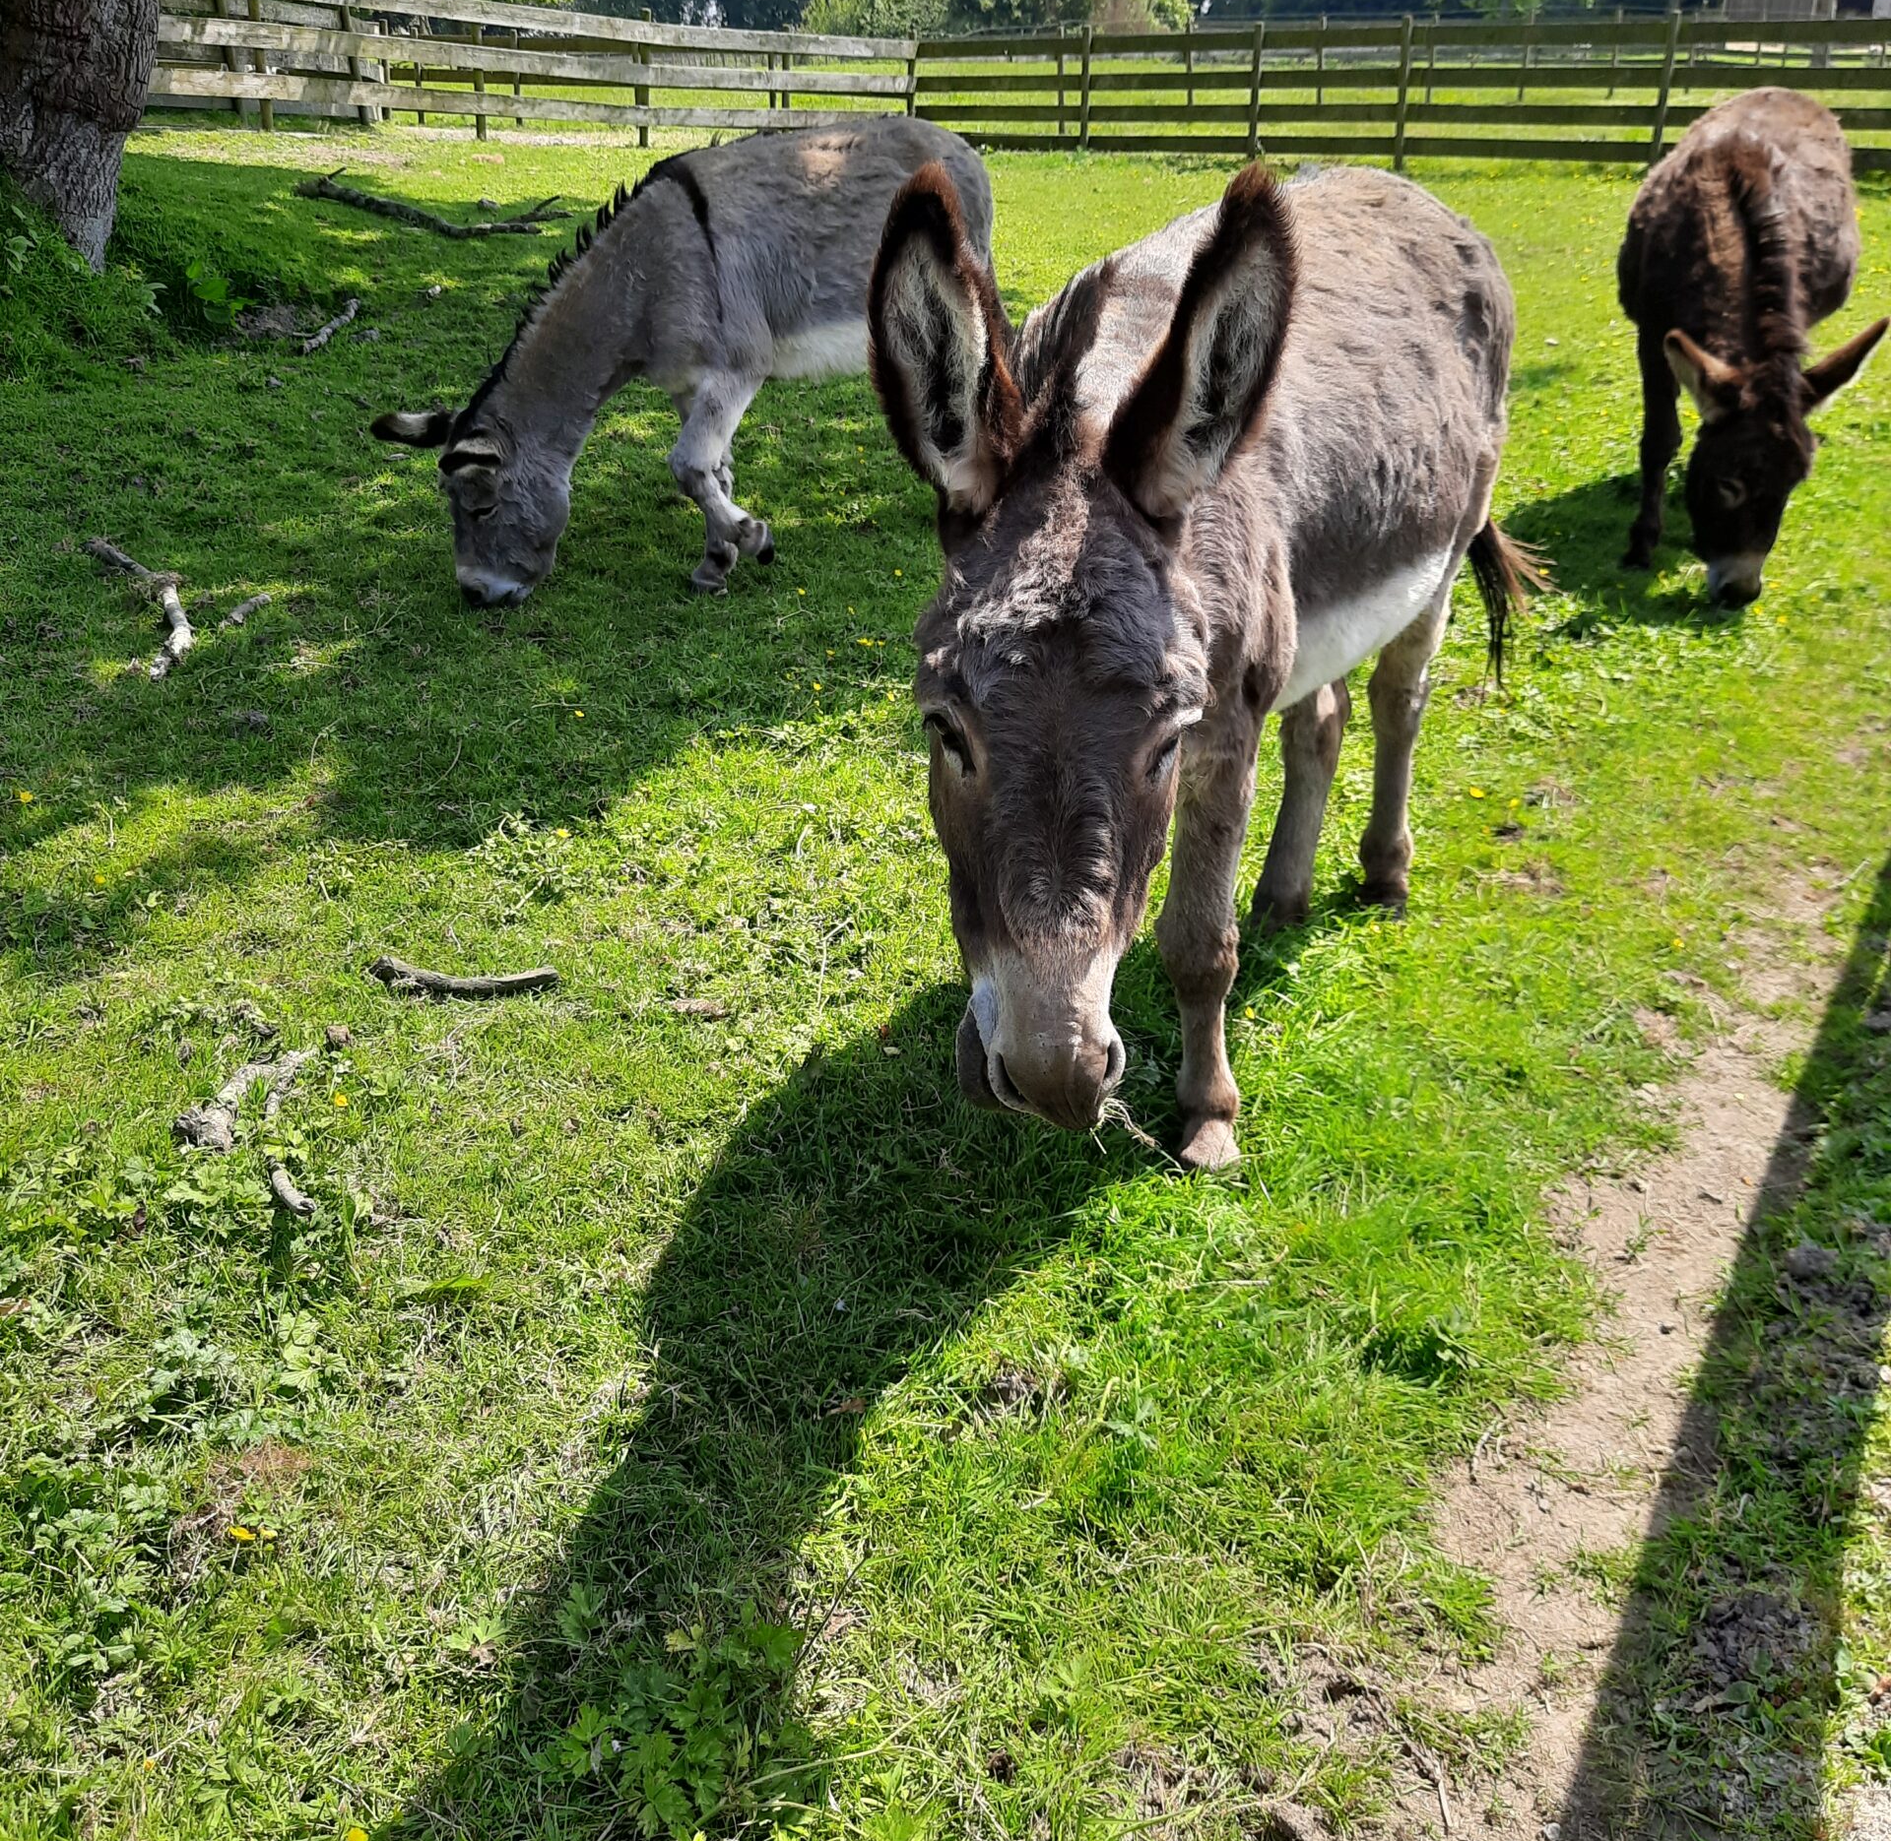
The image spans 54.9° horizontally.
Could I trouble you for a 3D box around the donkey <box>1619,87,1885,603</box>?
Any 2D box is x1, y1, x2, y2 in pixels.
[{"bbox_3d":[2.145,-1.618,4.956,0.586,1.172,1.360,8,26,17],"label":"donkey"}]

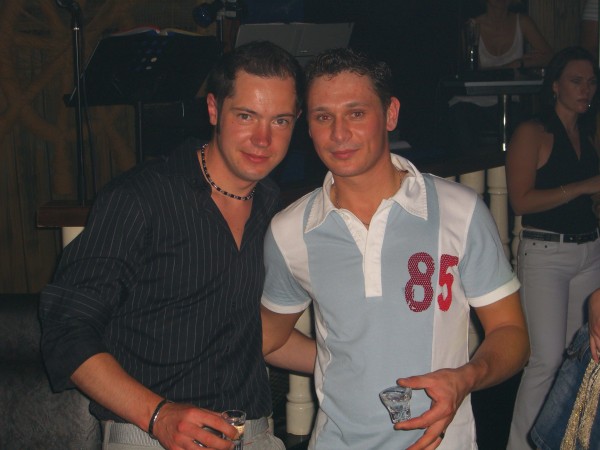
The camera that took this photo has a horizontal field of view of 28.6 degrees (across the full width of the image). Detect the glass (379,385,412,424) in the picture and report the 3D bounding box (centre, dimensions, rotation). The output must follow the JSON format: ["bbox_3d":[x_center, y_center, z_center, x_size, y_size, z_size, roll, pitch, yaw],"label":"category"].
[{"bbox_3d":[0.161,0.299,1.950,0.054,0.057,0.054,-5,11,0],"label":"glass"}]

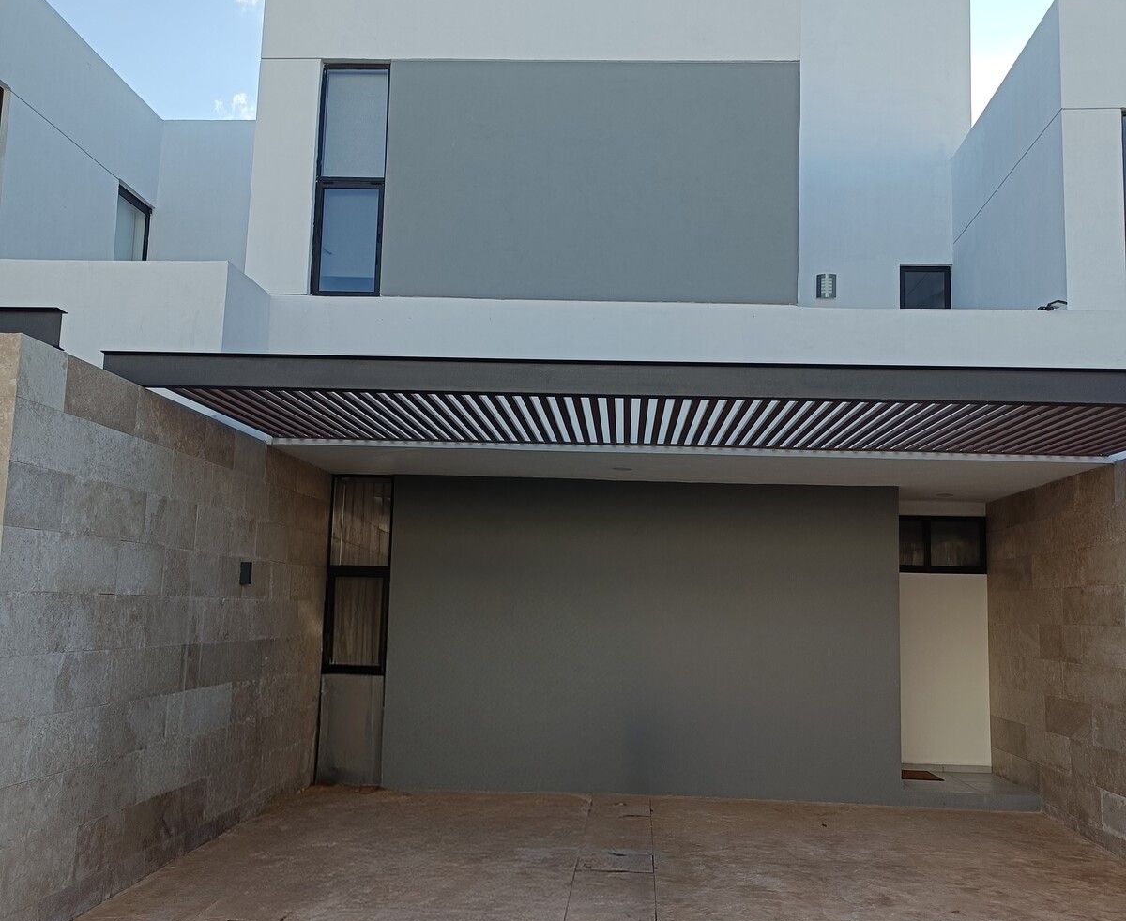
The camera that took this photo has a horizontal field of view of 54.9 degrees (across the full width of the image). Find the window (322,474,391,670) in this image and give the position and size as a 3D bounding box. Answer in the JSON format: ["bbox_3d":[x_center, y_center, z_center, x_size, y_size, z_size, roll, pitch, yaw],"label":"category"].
[{"bbox_3d":[-1.883,1.052,9.983,0.590,1.810,0.080,1,-8,5],"label":"window"}]

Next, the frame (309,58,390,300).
[{"bbox_3d":[-1.725,-2.289,8.825,0.575,1.970,0.080,1,-8,5],"label":"frame"}]

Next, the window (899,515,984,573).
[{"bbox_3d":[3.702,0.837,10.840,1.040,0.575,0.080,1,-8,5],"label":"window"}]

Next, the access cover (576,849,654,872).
[{"bbox_3d":[0.344,2.652,7.093,0.500,0.040,0.500,1,-8,5],"label":"access cover"}]

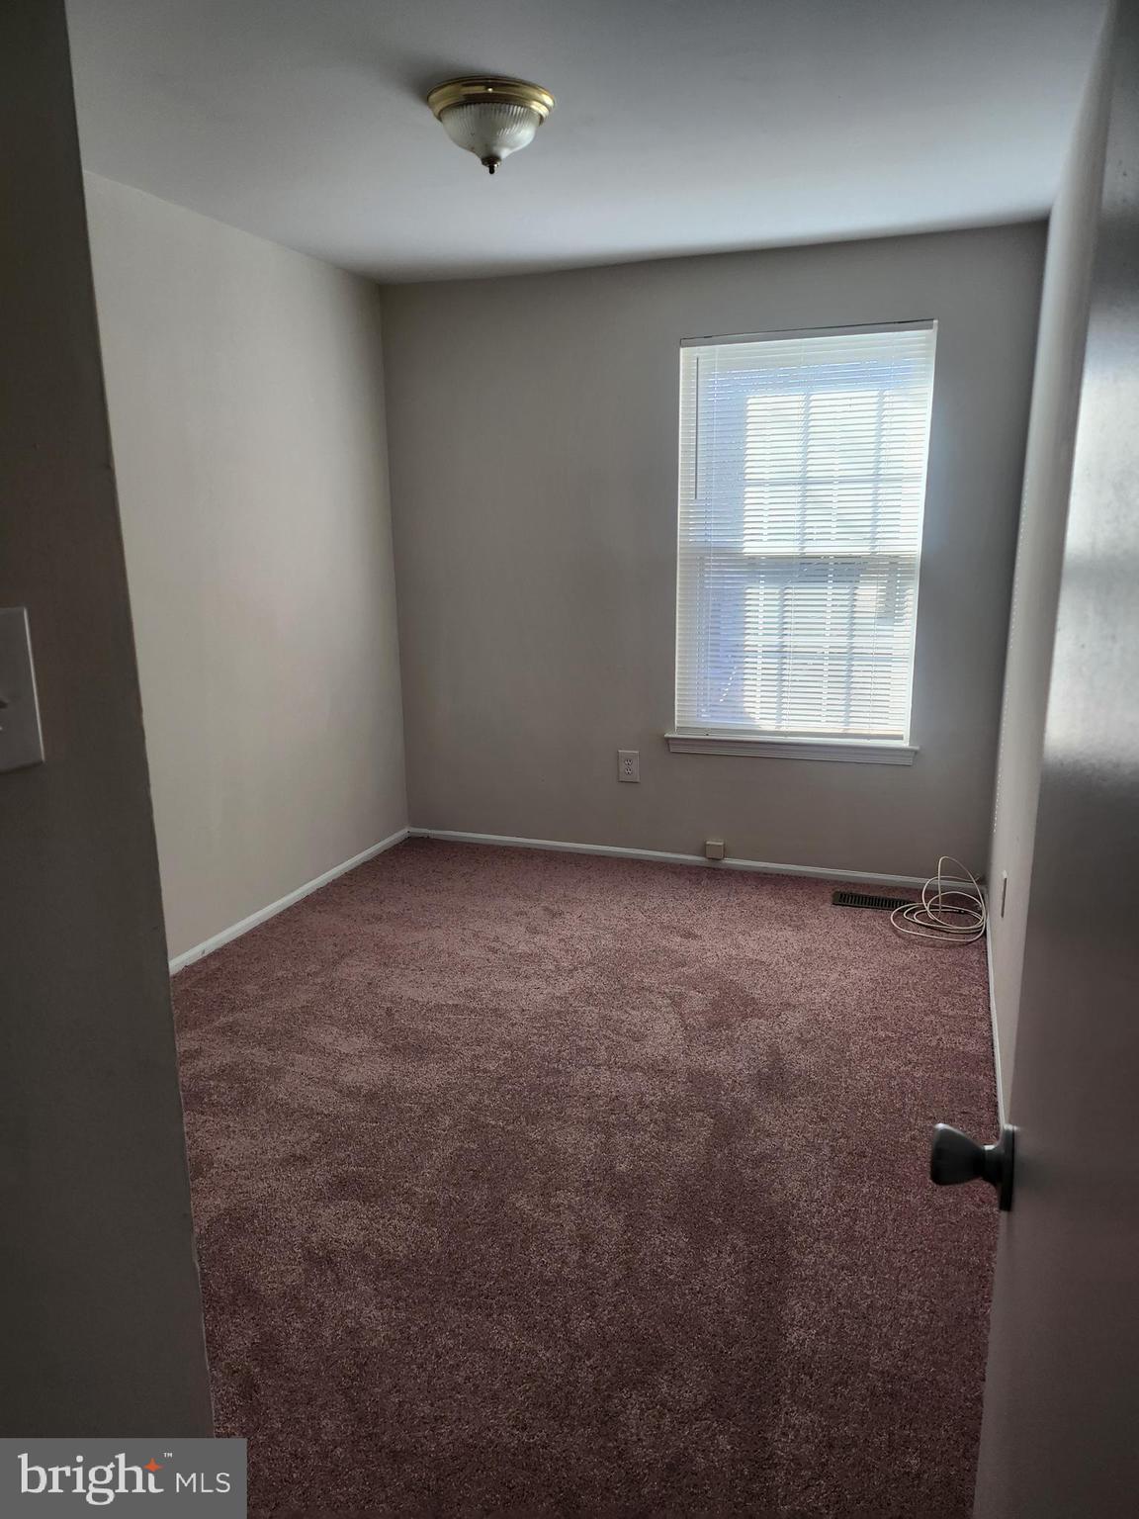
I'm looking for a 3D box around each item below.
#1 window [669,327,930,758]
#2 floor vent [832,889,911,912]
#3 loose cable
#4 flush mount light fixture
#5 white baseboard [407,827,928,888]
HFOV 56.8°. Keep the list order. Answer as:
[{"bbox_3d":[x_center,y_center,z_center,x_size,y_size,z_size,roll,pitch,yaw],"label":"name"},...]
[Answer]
[{"bbox_3d":[0.875,-0.831,4.057,0.928,1.528,0.080,4,14,20],"label":"window"},{"bbox_3d":[1.168,0.546,3.978,0.323,0.015,0.144,4,14,20],"label":"floor vent"},{"bbox_3d":[1.354,0.479,3.837,0.340,0.200,0.500,4,14,20],"label":"loose cable"},{"bbox_3d":[-0.180,-1.456,2.465,0.297,0.157,0.297,-1,13,0],"label":"flush mount light fixture"},{"bbox_3d":[0.434,0.421,4.484,2.499,0.046,0.016,4,14,20],"label":"white baseboard"}]

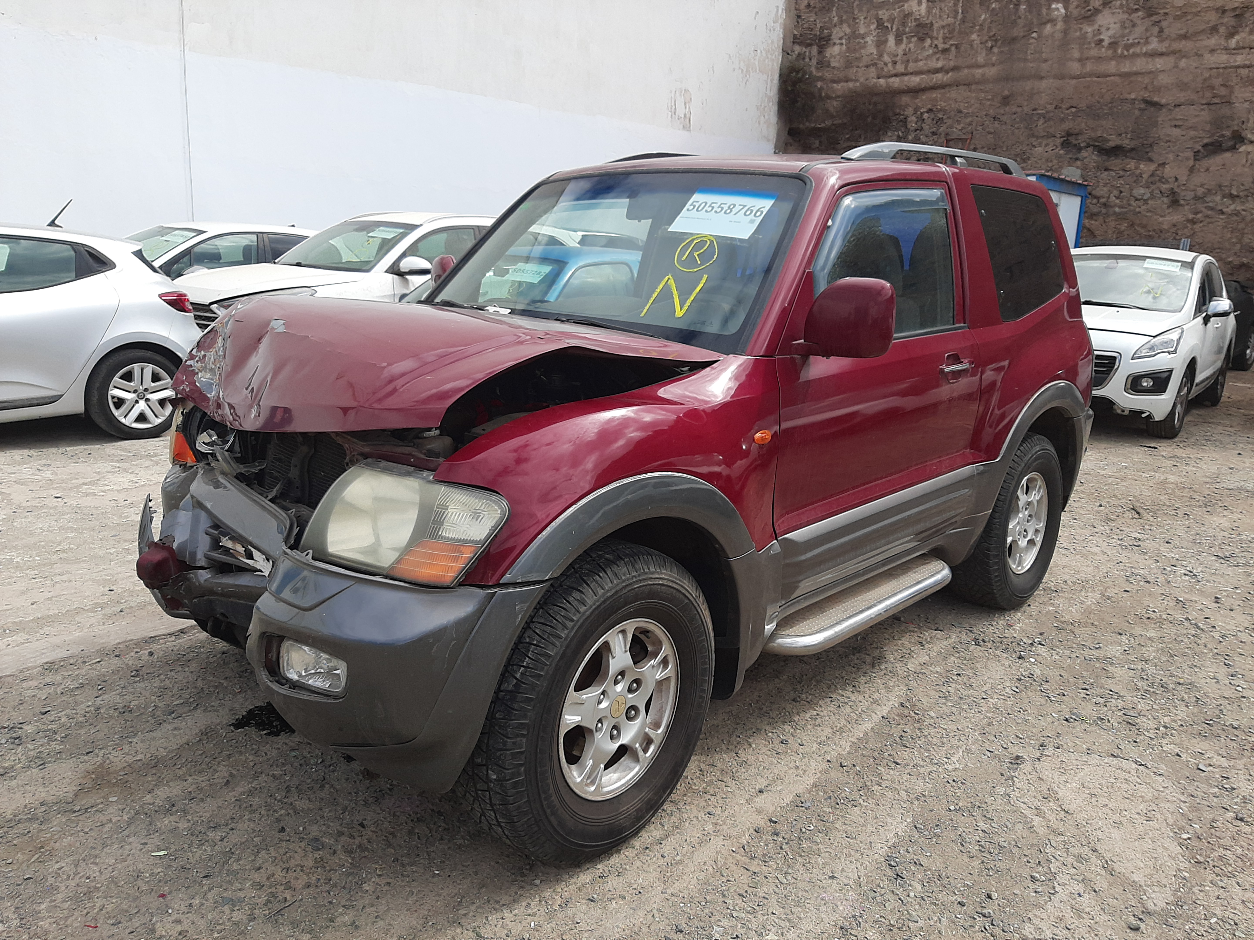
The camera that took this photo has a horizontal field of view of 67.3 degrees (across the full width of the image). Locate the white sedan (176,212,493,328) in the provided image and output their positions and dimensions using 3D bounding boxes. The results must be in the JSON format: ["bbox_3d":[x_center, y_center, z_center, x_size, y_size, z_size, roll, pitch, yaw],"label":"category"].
[{"bbox_3d":[-2.110,-1.590,8.900,1.840,1.620,4.450,11,15,39],"label":"white sedan"}]

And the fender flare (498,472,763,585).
[{"bbox_3d":[0.039,0.144,2.154,0.130,0.280,0.900,15,18,41],"label":"fender flare"}]

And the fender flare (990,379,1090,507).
[{"bbox_3d":[1.726,-0.124,3.952,0.130,0.480,1.060,15,18,41],"label":"fender flare"}]

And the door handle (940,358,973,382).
[{"bbox_3d":[1.186,-0.359,3.398,0.055,0.070,0.205,11,16,42],"label":"door handle"}]

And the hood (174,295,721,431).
[{"bbox_3d":[-0.616,-0.293,2.626,1.530,0.360,1.040,15,18,41],"label":"hood"}]

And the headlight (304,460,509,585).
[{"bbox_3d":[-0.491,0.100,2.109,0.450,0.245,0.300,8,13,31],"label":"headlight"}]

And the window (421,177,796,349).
[{"bbox_3d":[-0.064,-0.757,3.113,1.480,0.710,0.140,15,-26,41],"label":"window"}]

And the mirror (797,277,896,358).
[{"bbox_3d":[0.575,-0.411,2.518,0.260,0.205,0.170,15,18,41],"label":"mirror"}]

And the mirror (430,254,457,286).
[{"bbox_3d":[-0.775,-0.760,3.734,0.260,0.205,0.170,15,18,41],"label":"mirror"}]

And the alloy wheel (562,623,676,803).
[{"bbox_3d":[-0.066,0.566,2.327,0.175,0.445,0.445,10,15,39],"label":"alloy wheel"}]

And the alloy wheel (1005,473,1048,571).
[{"bbox_3d":[1.684,0.221,4.143,0.175,0.445,0.445,11,16,42],"label":"alloy wheel"}]

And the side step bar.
[{"bbox_3d":[0.767,0.448,3.142,0.200,0.075,1.140,11,16,42],"label":"side step bar"}]

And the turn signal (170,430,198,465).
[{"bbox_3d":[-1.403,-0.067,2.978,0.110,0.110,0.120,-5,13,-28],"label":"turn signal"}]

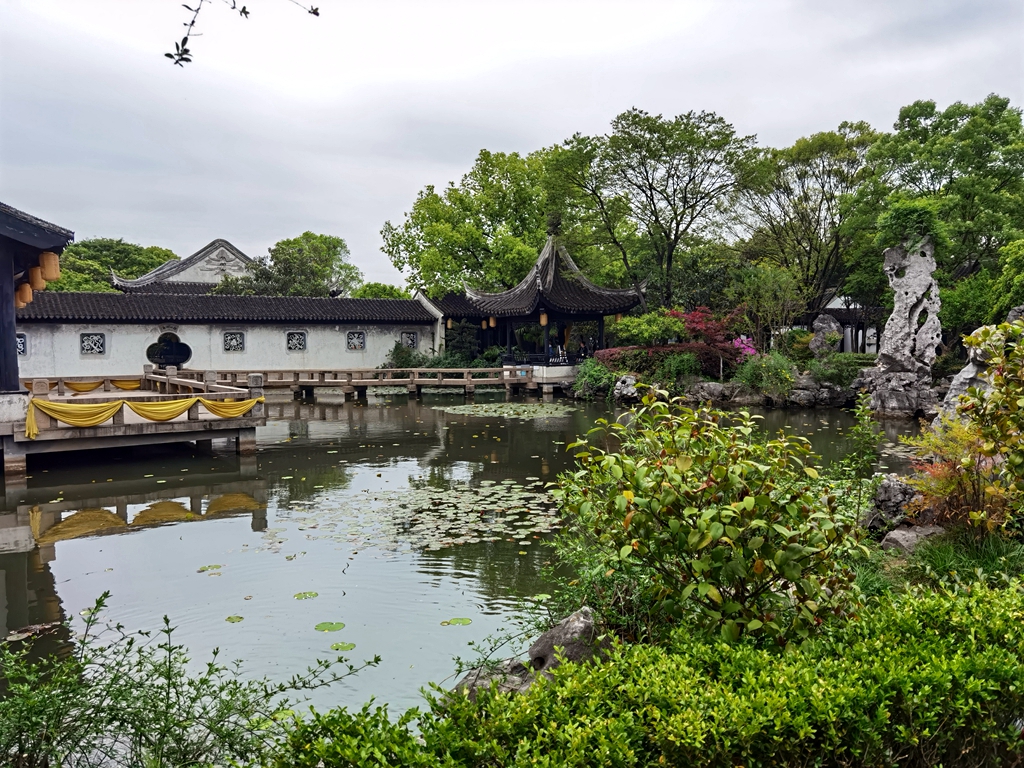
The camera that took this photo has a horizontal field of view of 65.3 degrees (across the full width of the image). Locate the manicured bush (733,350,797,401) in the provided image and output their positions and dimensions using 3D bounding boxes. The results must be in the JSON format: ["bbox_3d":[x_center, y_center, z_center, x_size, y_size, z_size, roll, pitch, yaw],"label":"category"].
[{"bbox_3d":[8.789,-0.296,27.800,2.200,1.700,1.800,0,4,0],"label":"manicured bush"}]

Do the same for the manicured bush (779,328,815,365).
[{"bbox_3d":[11.755,-1.547,33.000,1.500,1.490,1.400,0,3,20],"label":"manicured bush"}]

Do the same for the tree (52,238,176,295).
[{"bbox_3d":[-31.012,-6.076,62.000,10.500,10.430,10.000,-2,3,-27],"label":"tree"}]

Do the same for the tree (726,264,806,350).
[{"bbox_3d":[10.037,-2.938,31.500,3.100,3.700,2.800,0,4,0],"label":"tree"}]

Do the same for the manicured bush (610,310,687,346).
[{"bbox_3d":[5.298,-2.076,31.000,2.900,1.600,2.300,0,4,0],"label":"manicured bush"}]

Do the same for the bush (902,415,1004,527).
[{"bbox_3d":[3.980,0.780,7.200,0.920,1.020,0.850,0,4,0],"label":"bush"}]

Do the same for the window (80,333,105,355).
[{"bbox_3d":[-20.484,-1.970,39.000,1.080,1.060,0.150,-2,3,-30],"label":"window"}]

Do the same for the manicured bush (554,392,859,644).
[{"bbox_3d":[1.145,0.803,4.700,1.750,1.500,1.500,0,4,0],"label":"manicured bush"}]

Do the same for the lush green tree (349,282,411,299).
[{"bbox_3d":[-10.043,-4.429,61.000,5.600,6.640,5.200,-1,3,-9],"label":"lush green tree"}]

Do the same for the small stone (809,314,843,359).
[{"bbox_3d":[13.345,-1.913,34.000,1.400,2.090,1.150,0,3,21],"label":"small stone"}]

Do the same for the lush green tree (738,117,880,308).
[{"bbox_3d":[15.272,-7.242,41.000,7.200,12.350,7.000,0,3,20],"label":"lush green tree"}]

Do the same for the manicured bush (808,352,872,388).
[{"bbox_3d":[11.516,-0.473,28.000,2.200,1.300,1.600,0,4,0],"label":"manicured bush"}]

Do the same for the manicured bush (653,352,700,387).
[{"bbox_3d":[5.973,-0.490,29.000,1.750,1.310,1.500,0,3,12],"label":"manicured bush"}]

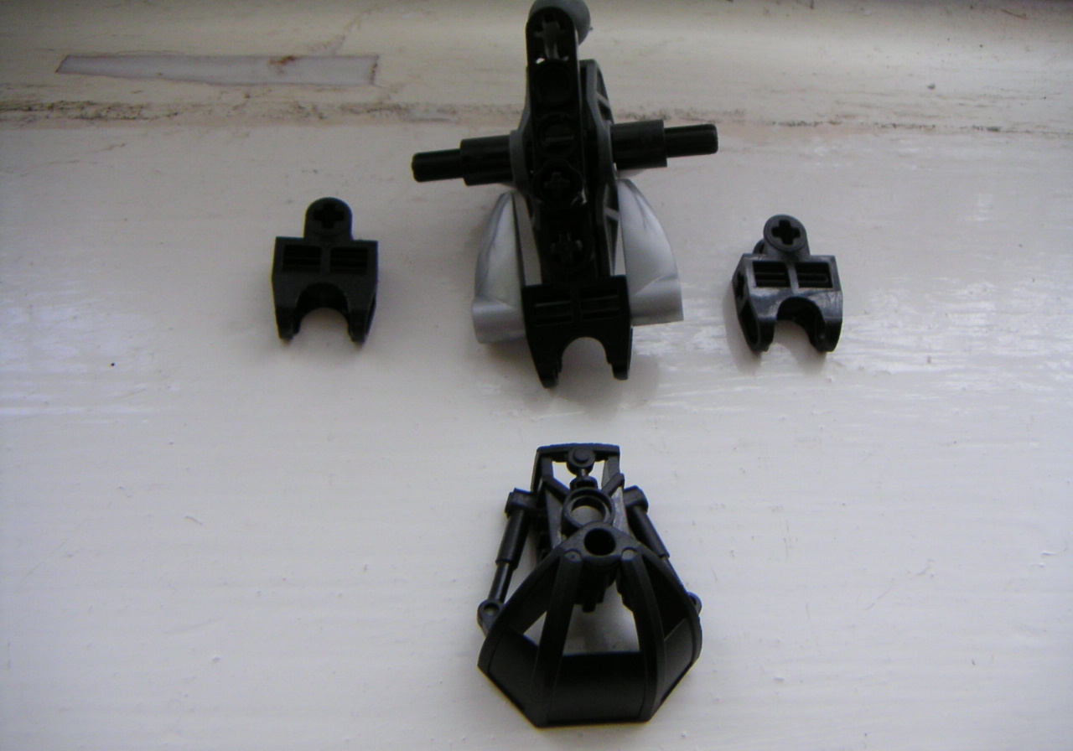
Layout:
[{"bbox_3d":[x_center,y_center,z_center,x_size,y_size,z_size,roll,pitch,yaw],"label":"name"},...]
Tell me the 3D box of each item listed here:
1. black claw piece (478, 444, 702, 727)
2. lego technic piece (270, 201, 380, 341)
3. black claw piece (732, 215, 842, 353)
[{"bbox_3d":[0.008,0.028,0.169,0.032,0.019,0.040,0,63,-7],"label":"black claw piece"},{"bbox_3d":[-0.034,-0.017,0.193,0.016,0.008,0.024,2,62,-6],"label":"lego technic piece"},{"bbox_3d":[0.043,-0.015,0.201,0.016,0.008,0.024,1,62,-7],"label":"black claw piece"}]

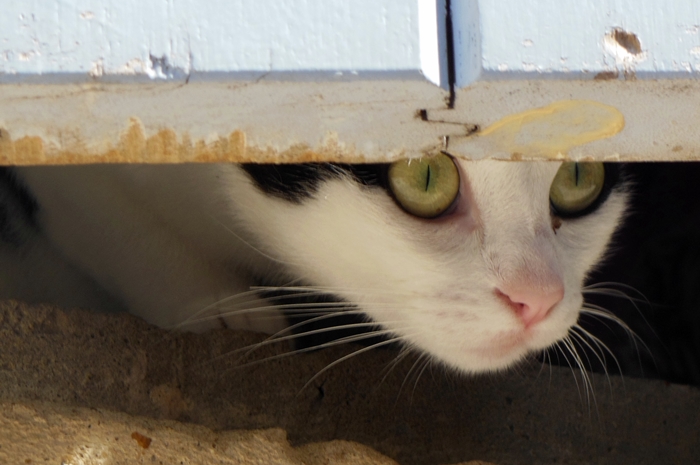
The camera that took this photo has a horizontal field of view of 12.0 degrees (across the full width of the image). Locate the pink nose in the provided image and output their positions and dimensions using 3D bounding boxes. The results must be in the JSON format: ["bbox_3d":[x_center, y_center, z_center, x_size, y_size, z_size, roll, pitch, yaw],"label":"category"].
[{"bbox_3d":[0.043,0.017,0.797,0.015,0.010,0.010,-4,9,-25],"label":"pink nose"}]

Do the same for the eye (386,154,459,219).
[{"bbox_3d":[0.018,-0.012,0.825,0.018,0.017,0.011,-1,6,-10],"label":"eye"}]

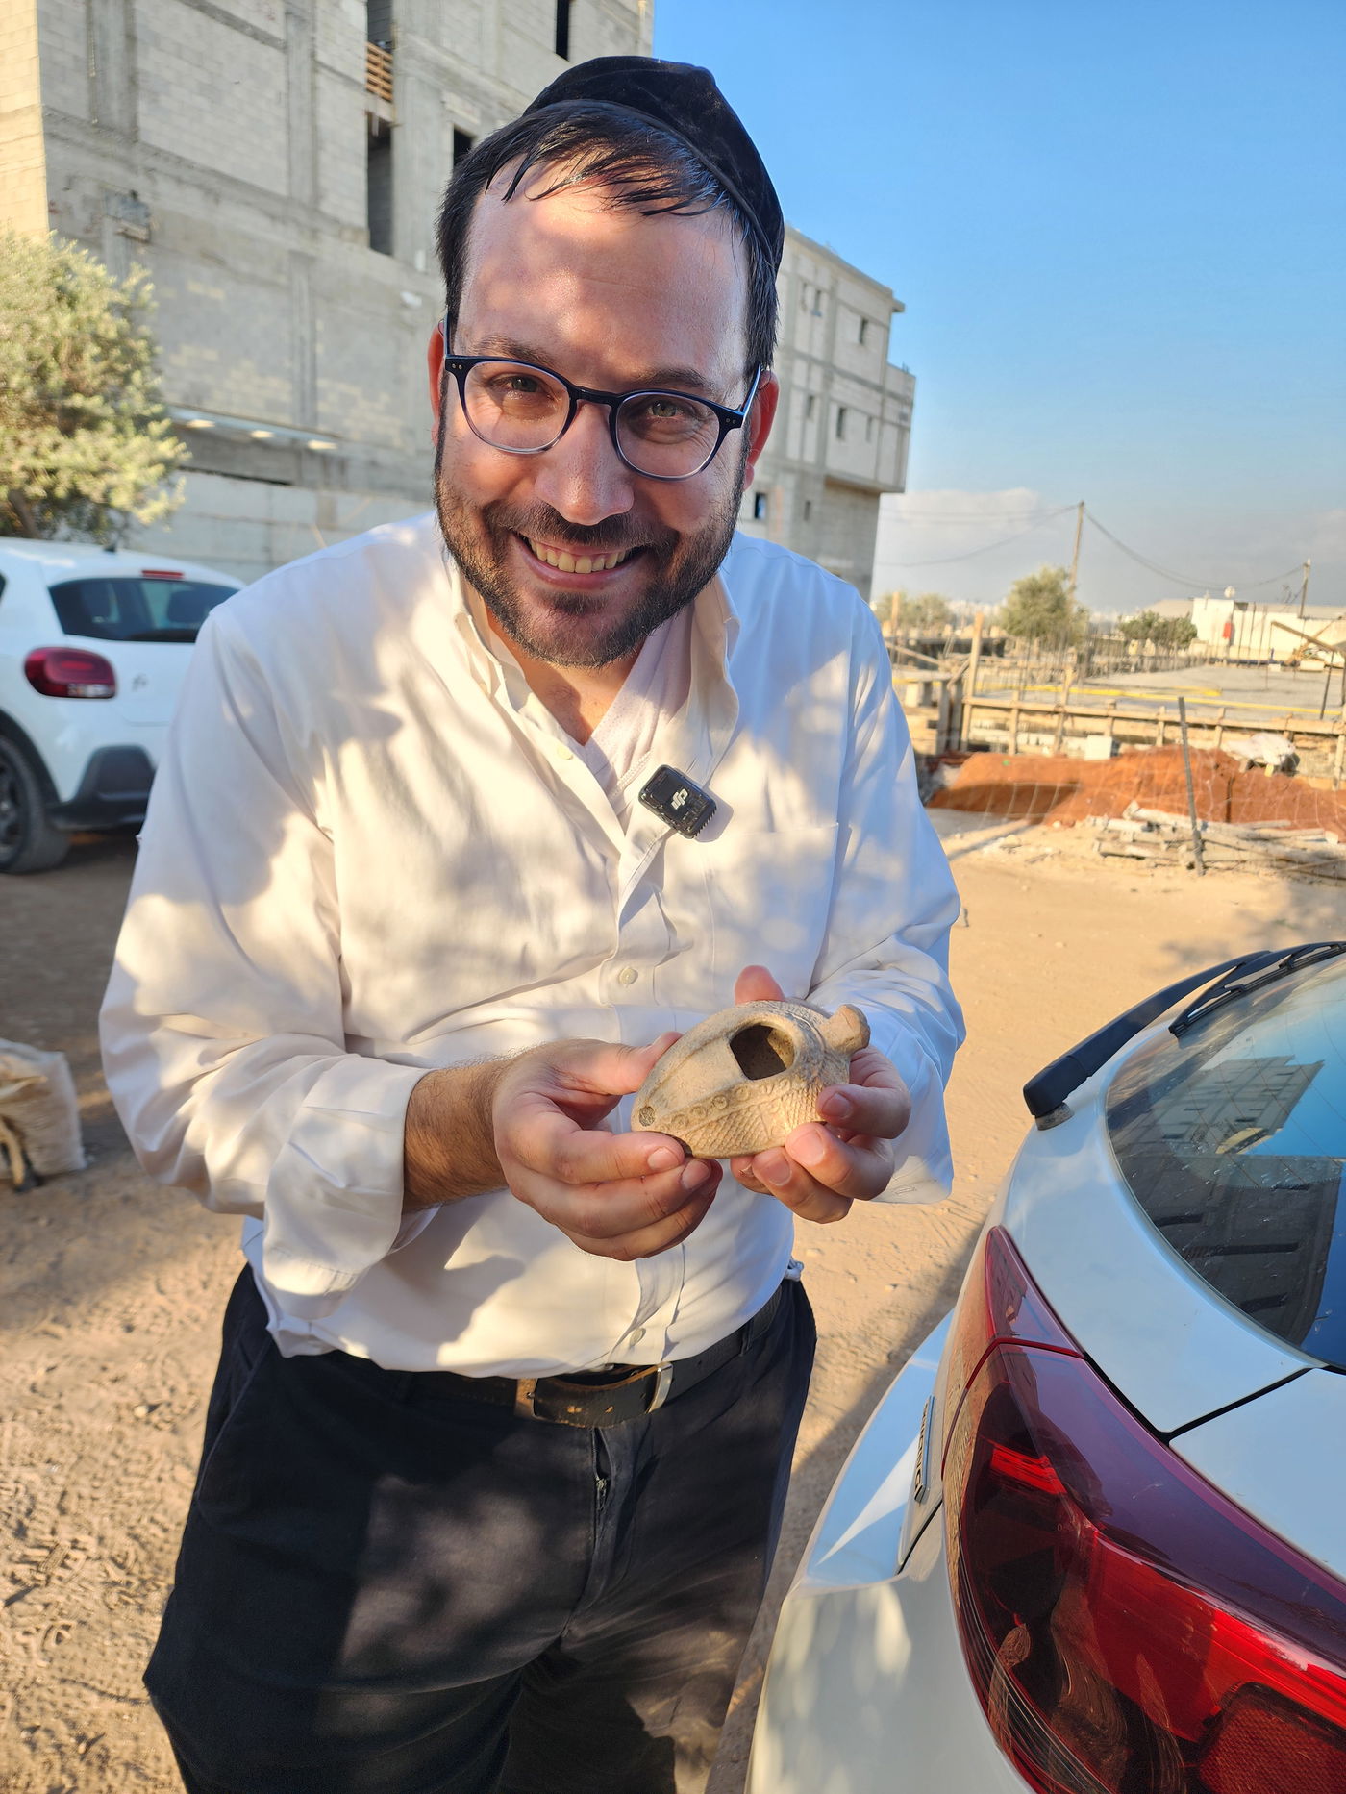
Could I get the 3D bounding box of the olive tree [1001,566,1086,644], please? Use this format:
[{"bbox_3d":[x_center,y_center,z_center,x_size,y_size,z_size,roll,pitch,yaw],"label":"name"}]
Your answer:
[{"bbox_3d":[14.956,-11.203,48.000,3.600,4.400,3.500,3,13,0],"label":"olive tree"}]

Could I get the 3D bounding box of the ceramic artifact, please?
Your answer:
[{"bbox_3d":[0.038,0.087,0.560,0.117,0.052,0.074,-21,43,-12],"label":"ceramic artifact"}]

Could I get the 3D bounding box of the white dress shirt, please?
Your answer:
[{"bbox_3d":[-0.073,0.014,0.762,0.545,0.576,0.426,-2,12,-21],"label":"white dress shirt"}]

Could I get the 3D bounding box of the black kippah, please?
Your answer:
[{"bbox_3d":[0.000,-0.397,0.640,0.162,0.073,0.162,25,6,-15],"label":"black kippah"}]

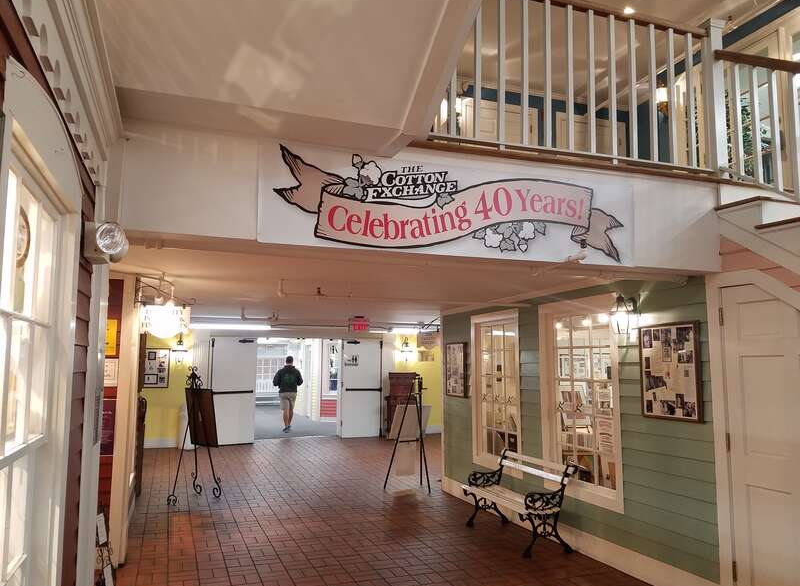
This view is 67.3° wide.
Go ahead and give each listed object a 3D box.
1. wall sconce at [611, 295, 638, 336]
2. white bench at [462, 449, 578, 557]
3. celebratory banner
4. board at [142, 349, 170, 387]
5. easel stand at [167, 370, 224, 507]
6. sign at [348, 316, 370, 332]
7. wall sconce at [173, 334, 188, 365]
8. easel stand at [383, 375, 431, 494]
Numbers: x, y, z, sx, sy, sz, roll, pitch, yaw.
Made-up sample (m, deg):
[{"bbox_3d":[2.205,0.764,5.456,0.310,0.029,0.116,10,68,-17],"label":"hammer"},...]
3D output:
[{"bbox_3d":[1.676,0.161,4.459,0.240,0.305,0.165,2,-7,-21],"label":"wall sconce"},{"bbox_3d":[1.047,1.868,5.476,0.490,0.735,1.180,2,-7,-21],"label":"white bench"},{"bbox_3d":[0.365,-0.442,3.216,2.130,0.475,0.020,2,-7,-21],"label":"celebratory banner"},{"bbox_3d":[-4.581,1.419,11.296,0.490,0.730,0.030,2,-7,-21],"label":"board"},{"bbox_3d":[-2.447,1.658,7.157,0.520,1.540,0.570,-5,-8,36],"label":"easel stand"},{"bbox_3d":[-0.627,0.472,9.301,0.345,0.235,0.070,2,-7,-21],"label":"sign"},{"bbox_3d":[-4.151,1.050,11.364,0.280,0.570,0.280,2,-7,-21],"label":"wall sconce"},{"bbox_3d":[0.129,1.759,7.540,0.540,1.410,0.560,3,-7,-28],"label":"easel stand"}]

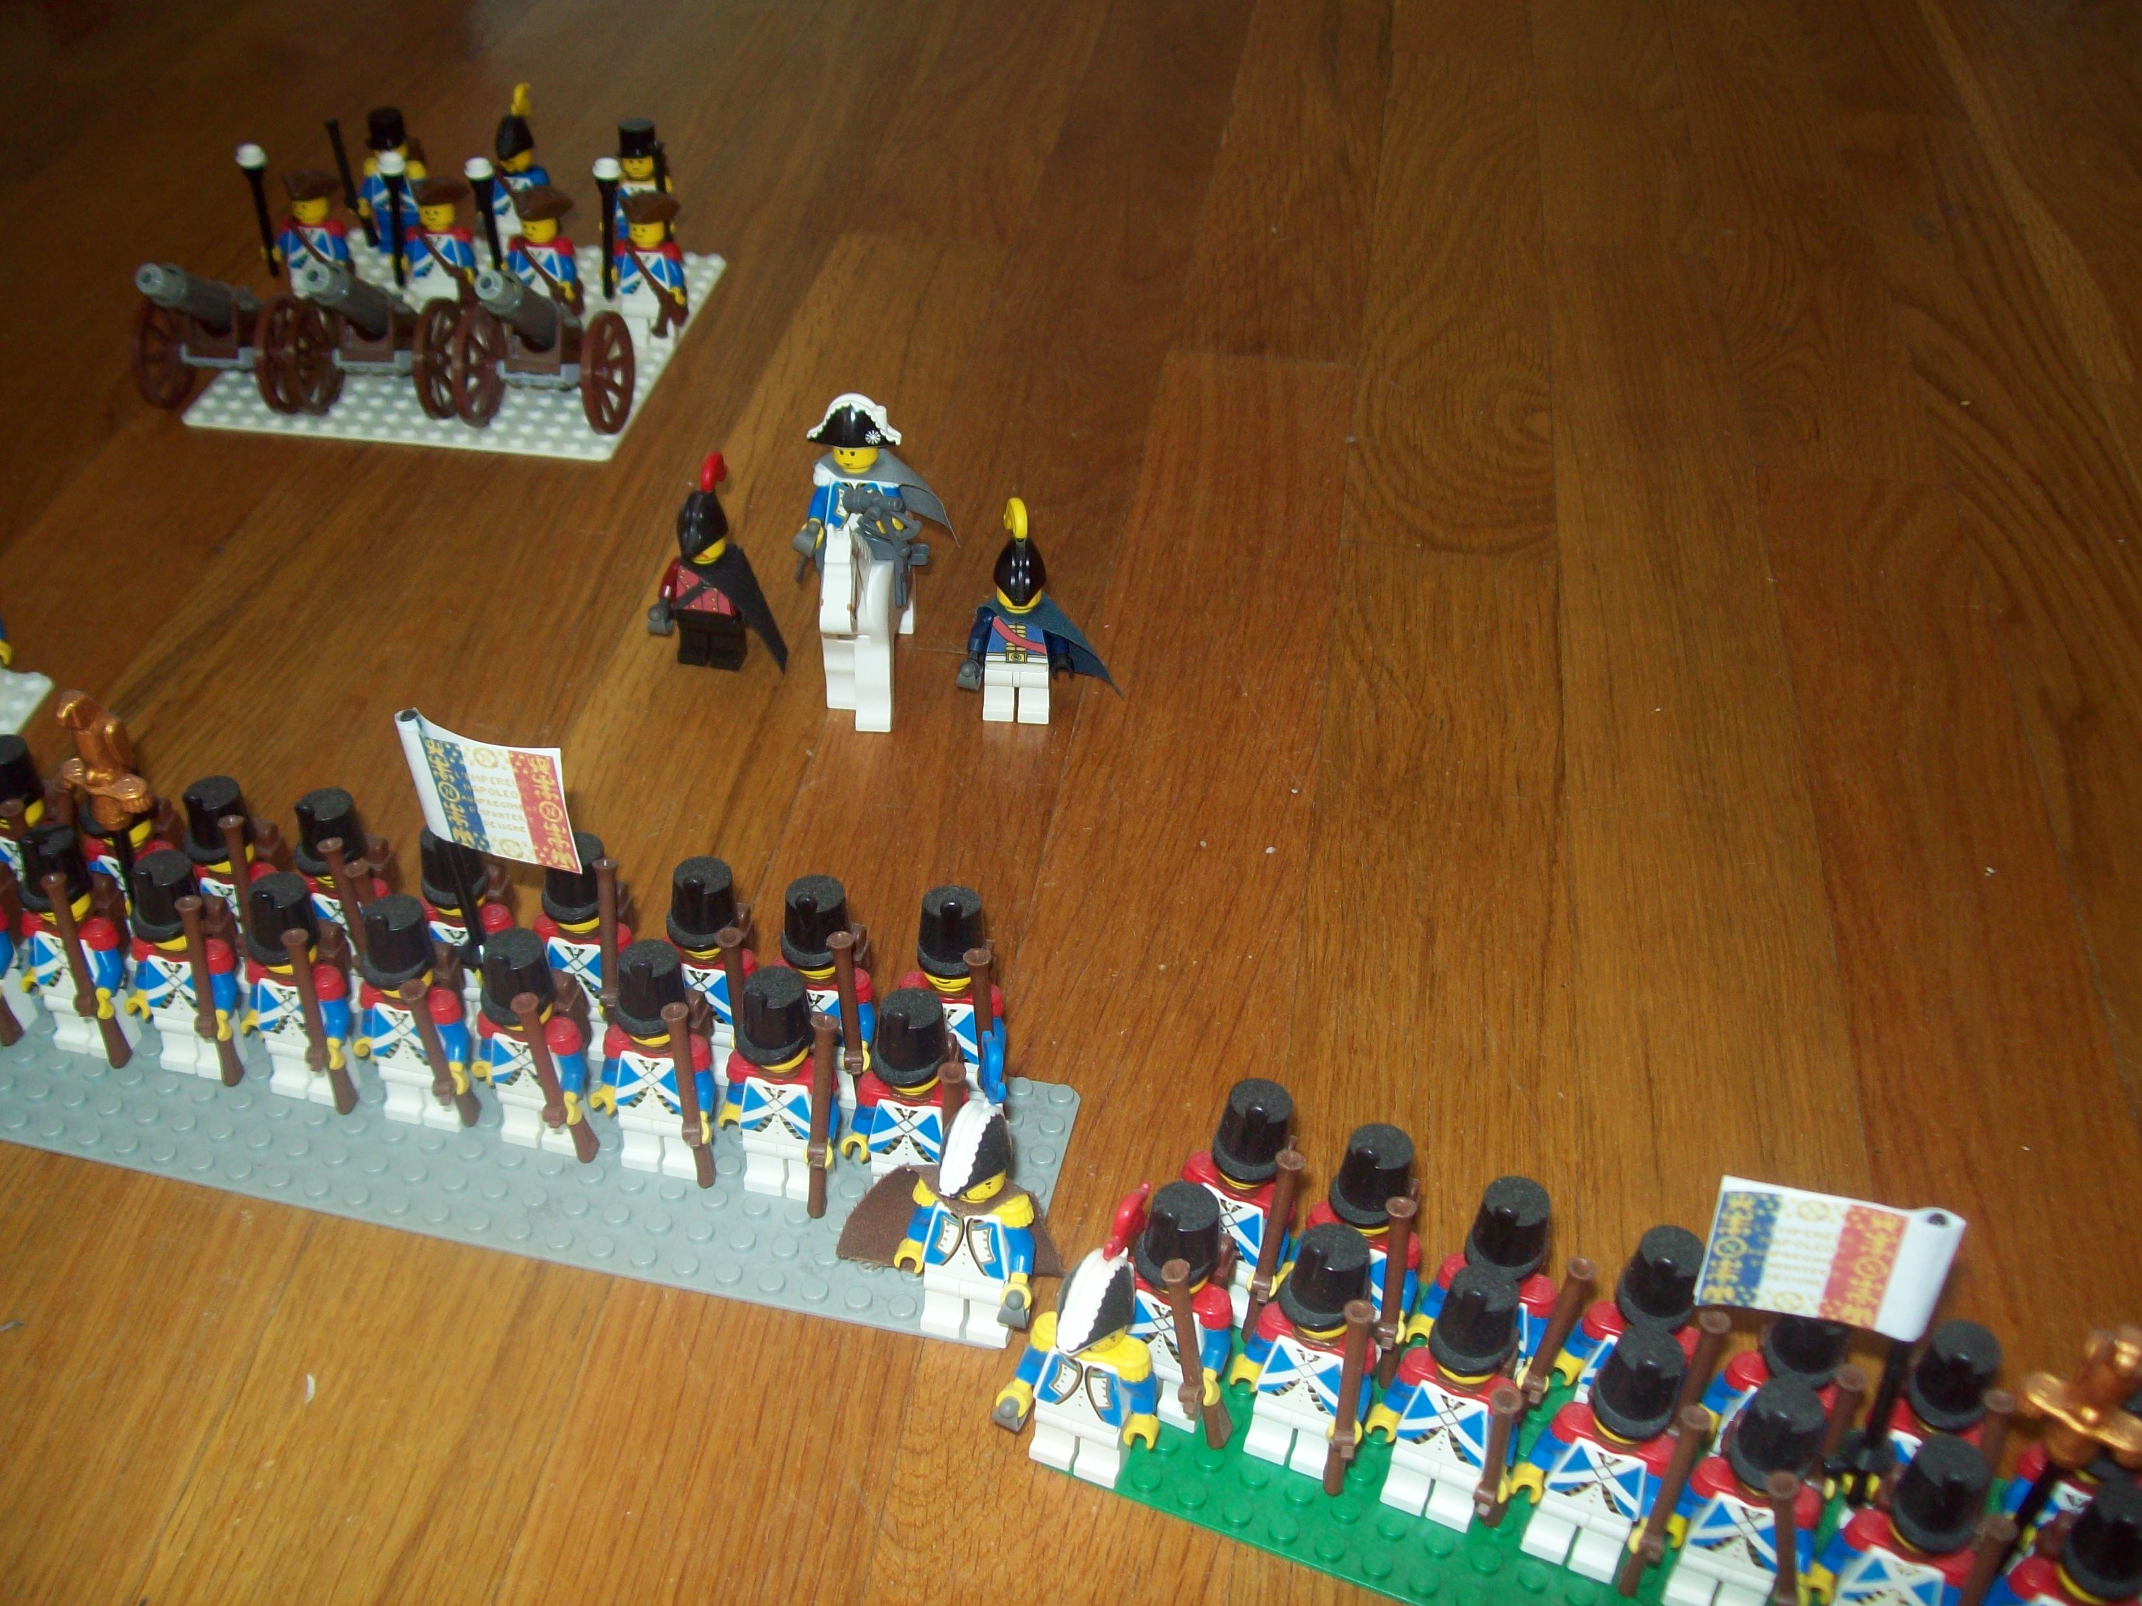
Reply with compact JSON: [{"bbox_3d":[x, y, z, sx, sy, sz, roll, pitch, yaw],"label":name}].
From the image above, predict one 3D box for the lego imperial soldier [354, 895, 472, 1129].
[{"bbox_3d":[-0.120,0.039,0.405,0.025,0.050,0.022,9,40,8],"label":"lego imperial soldier"}]

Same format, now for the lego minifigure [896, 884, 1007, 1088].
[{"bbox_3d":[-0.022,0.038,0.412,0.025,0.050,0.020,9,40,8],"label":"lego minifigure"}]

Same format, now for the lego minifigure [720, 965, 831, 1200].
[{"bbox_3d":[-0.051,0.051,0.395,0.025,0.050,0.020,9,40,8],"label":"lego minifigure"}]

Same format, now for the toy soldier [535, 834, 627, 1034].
[{"bbox_3d":[-0.092,0.028,0.419,0.025,0.050,0.022,9,40,8],"label":"toy soldier"}]

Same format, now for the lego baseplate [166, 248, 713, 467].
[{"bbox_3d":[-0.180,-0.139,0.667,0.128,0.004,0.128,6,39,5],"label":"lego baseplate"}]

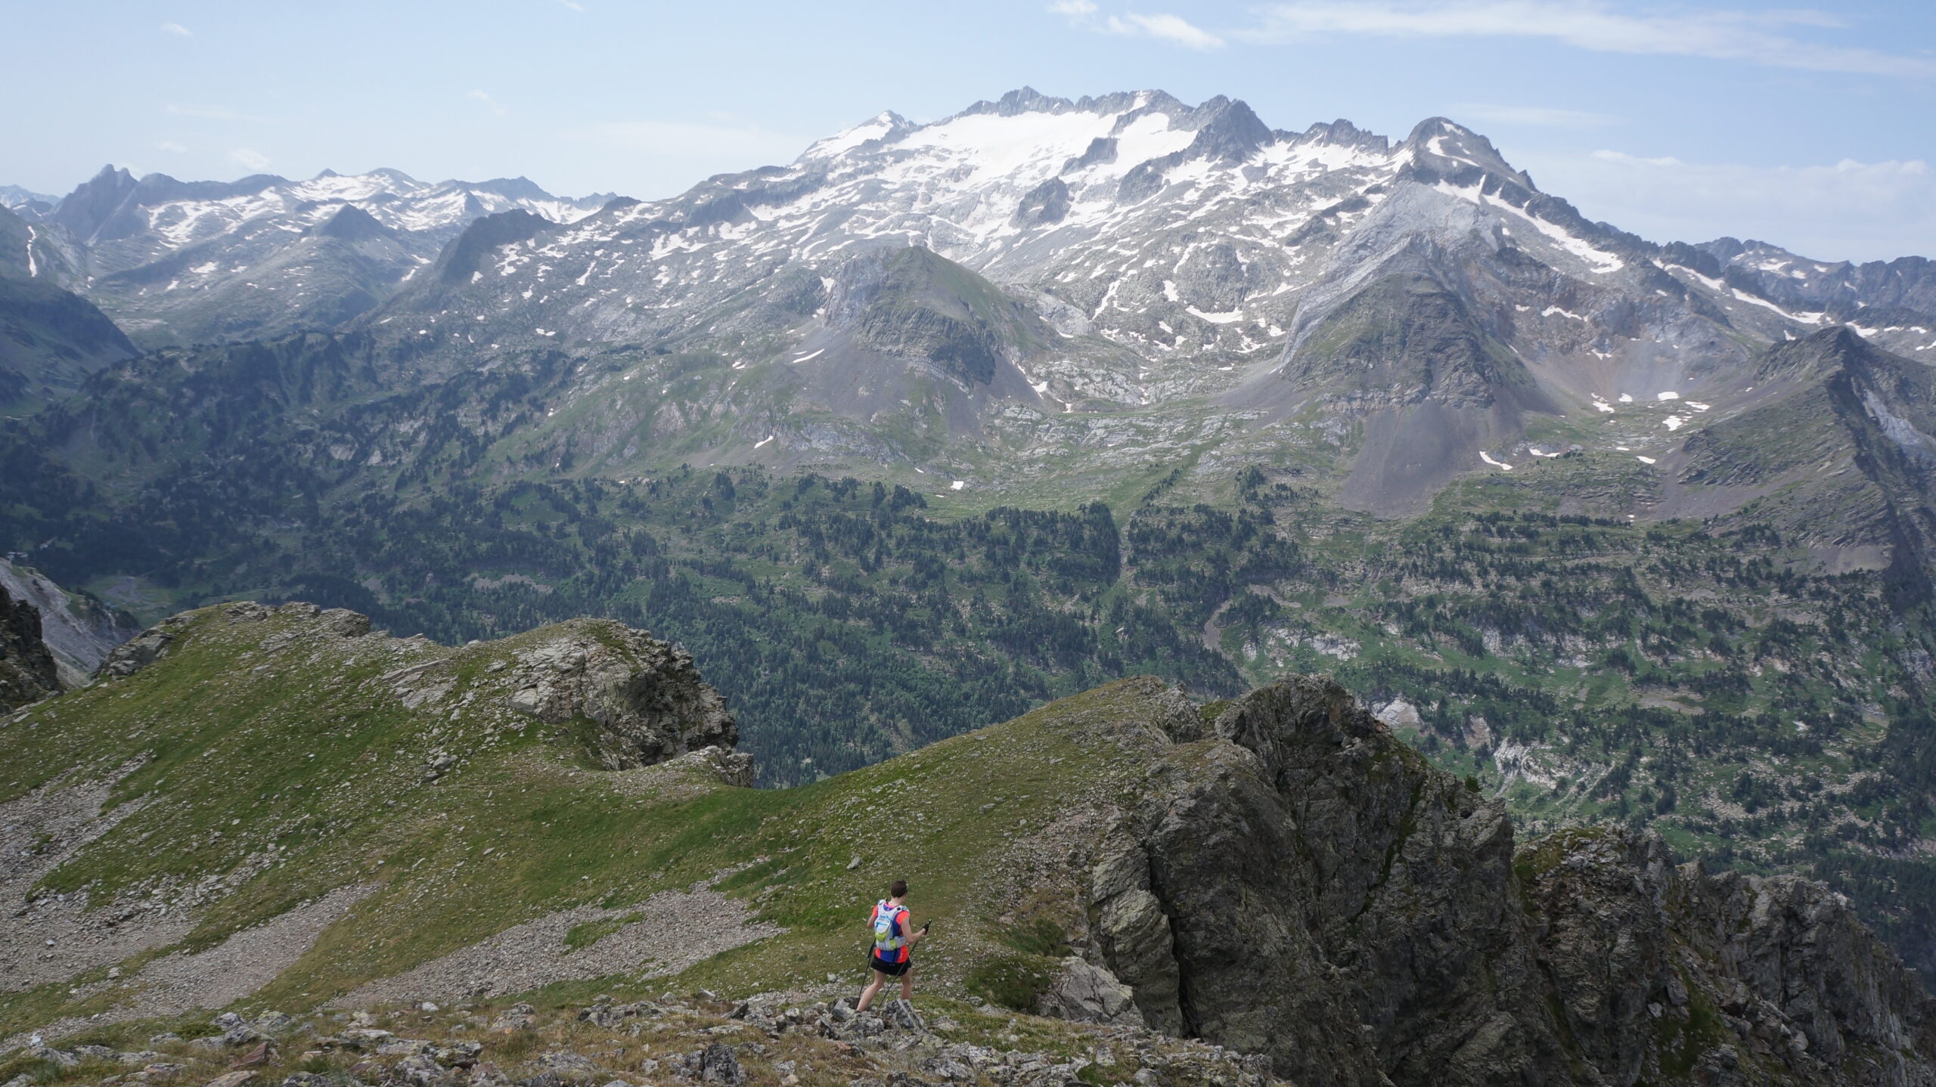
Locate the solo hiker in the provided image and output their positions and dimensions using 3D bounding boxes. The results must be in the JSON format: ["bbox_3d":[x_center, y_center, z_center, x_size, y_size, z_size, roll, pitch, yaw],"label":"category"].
[{"bbox_3d":[-0.794,4.245,14.400,0.600,1.640,0.800,7,15,28],"label":"solo hiker"}]

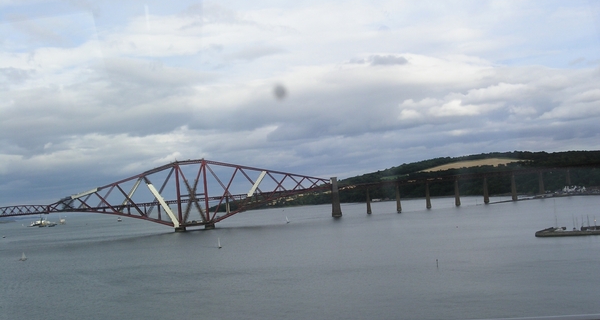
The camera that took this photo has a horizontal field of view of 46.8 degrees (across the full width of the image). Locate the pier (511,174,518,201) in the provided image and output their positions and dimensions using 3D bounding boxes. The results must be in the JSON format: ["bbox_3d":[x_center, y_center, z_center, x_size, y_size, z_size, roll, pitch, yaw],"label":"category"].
[{"bbox_3d":[358.890,46.350,1160.000,7.800,44.500,12.500,-4,-3,-5],"label":"pier"}]

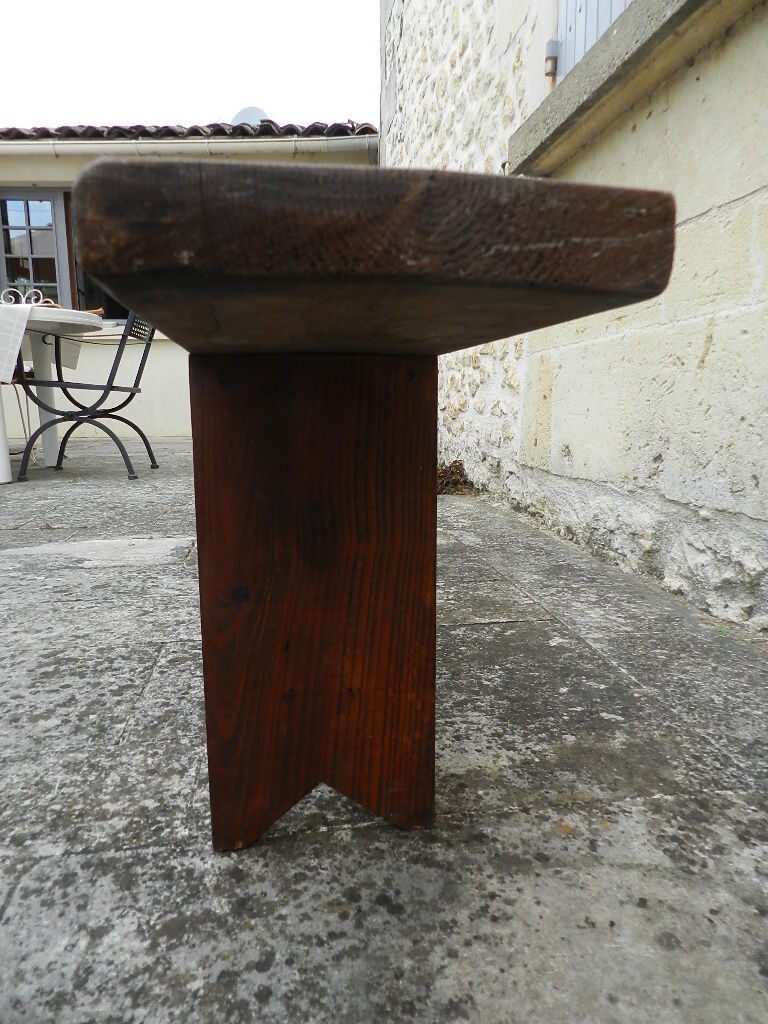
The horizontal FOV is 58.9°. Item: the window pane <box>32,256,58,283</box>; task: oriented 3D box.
[{"bbox_3d":[-3.157,-2.244,6.332,0.220,0.235,0.030,-1,9,-5],"label":"window pane"}]

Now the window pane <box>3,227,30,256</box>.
[{"bbox_3d":[-3.390,-2.485,6.273,0.220,0.235,0.030,-1,9,-5],"label":"window pane"}]

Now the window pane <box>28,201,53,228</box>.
[{"bbox_3d":[-3.157,-2.738,6.253,0.220,0.235,0.030,-1,9,-5],"label":"window pane"}]

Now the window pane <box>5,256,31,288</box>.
[{"bbox_3d":[-3.387,-2.235,6.313,0.220,0.235,0.030,-1,9,-5],"label":"window pane"}]

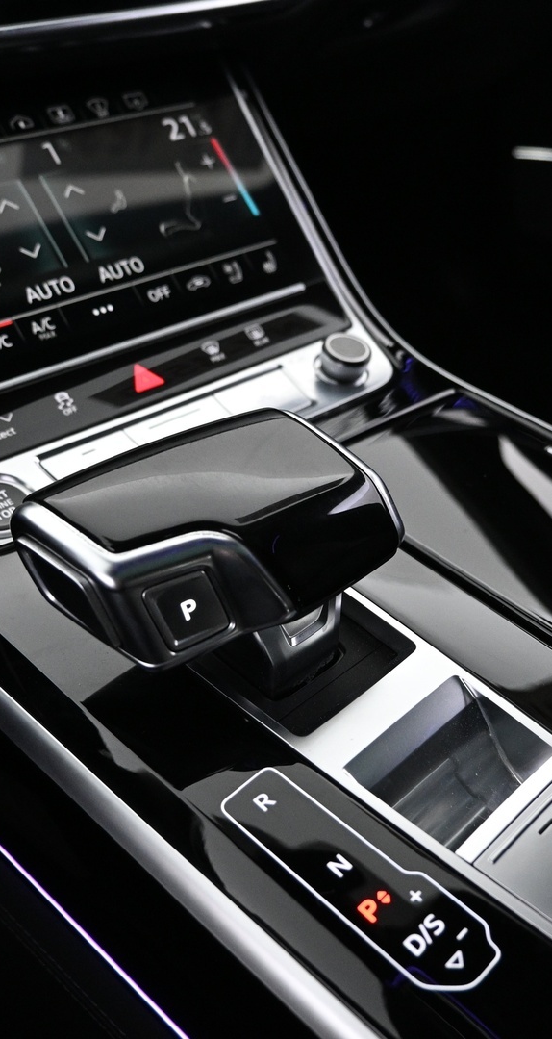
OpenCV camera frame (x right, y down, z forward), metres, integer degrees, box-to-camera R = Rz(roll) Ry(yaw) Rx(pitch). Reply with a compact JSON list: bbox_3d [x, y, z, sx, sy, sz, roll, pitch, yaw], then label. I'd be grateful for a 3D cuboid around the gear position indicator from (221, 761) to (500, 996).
[{"bbox_3d":[0.018,0.084,0.244,0.023,0.004,0.073,-29,44,-35],"label":"gear position indicator"}]

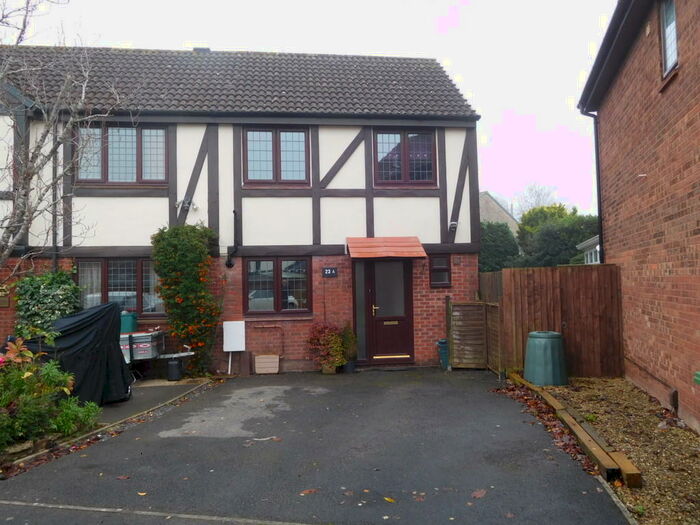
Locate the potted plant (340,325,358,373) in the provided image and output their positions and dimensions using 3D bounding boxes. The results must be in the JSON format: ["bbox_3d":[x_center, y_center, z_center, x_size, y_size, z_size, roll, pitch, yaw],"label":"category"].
[{"bbox_3d":[-0.029,1.591,9.569,0.400,0.900,0.400,-1,-2,-6],"label":"potted plant"}]

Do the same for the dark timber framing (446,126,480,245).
[{"bbox_3d":[2.298,-1.552,10.271,0.613,2.388,0.060,-1,-2,-6],"label":"dark timber framing"}]

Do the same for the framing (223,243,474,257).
[{"bbox_3d":[0.075,-0.233,9.981,4.967,0.228,0.060,-1,-2,-6],"label":"framing"}]

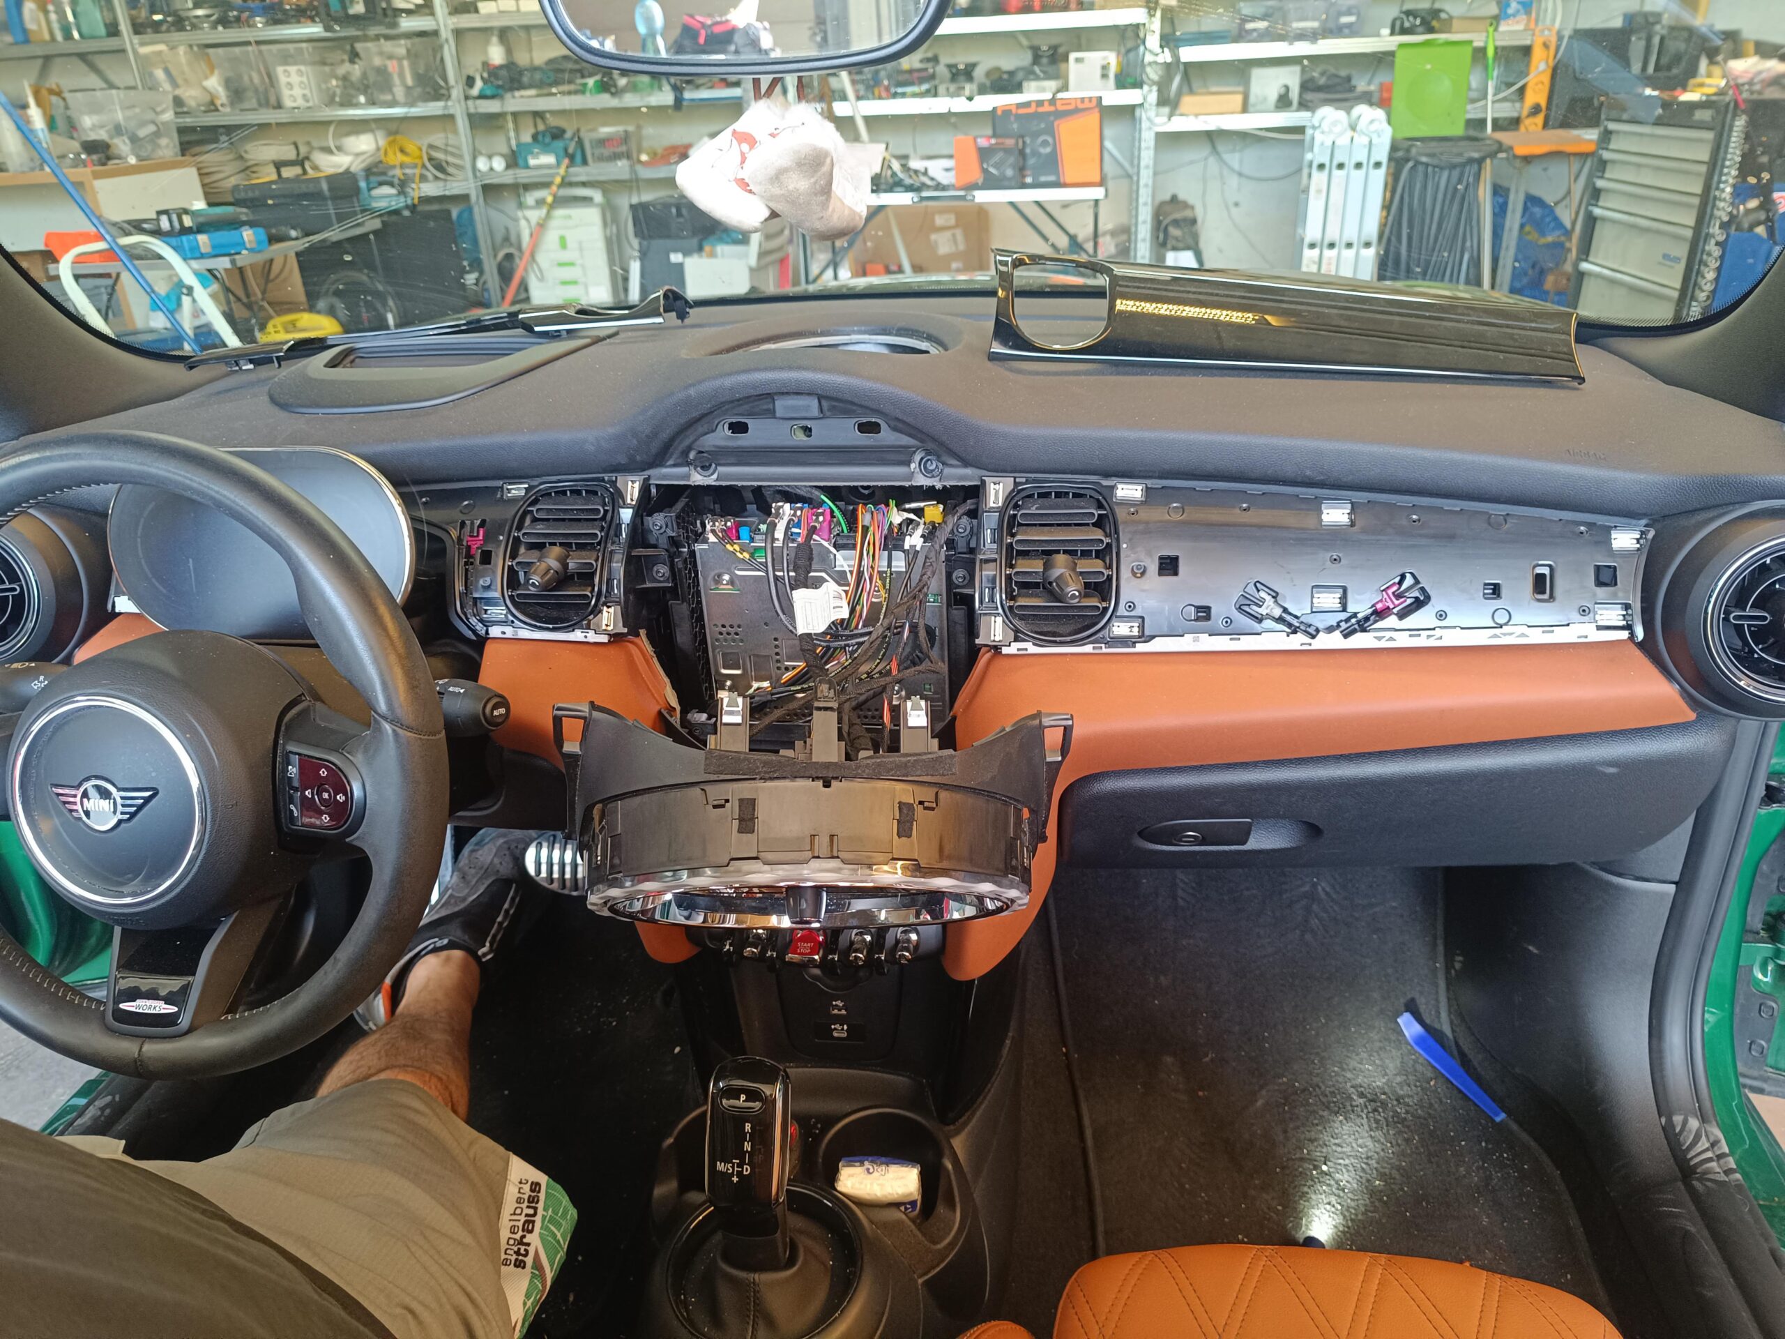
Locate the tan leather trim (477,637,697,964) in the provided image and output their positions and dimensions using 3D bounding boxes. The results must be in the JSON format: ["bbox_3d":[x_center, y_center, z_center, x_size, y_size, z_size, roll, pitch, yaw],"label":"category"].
[{"bbox_3d":[-0.220,0.089,0.913,0.165,0.210,0.130,1,27,7],"label":"tan leather trim"}]

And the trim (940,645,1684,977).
[{"bbox_3d":[0.267,0.106,0.852,0.473,0.225,0.140,1,27,7],"label":"trim"}]

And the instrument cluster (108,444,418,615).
[{"bbox_3d":[-0.407,-0.088,0.824,0.206,0.128,0.055,1,15,7],"label":"instrument cluster"}]

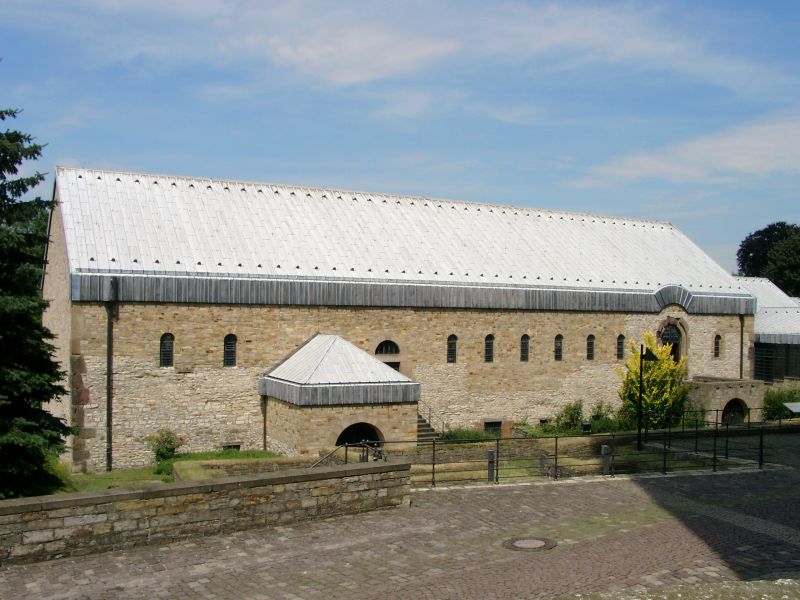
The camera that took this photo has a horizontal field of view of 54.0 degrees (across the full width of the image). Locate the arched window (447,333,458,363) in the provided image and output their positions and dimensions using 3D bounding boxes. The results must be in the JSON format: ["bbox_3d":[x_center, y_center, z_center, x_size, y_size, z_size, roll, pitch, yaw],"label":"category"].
[{"bbox_3d":[2.890,2.720,43.861,0.590,1.591,0.280,1,-2,-28],"label":"arched window"}]

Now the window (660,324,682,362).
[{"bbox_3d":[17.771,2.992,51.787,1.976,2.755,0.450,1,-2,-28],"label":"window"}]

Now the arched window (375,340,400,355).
[{"bbox_3d":[-0.709,2.535,41.997,1.475,0.745,0.300,1,-2,-28],"label":"arched window"}]

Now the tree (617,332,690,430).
[{"bbox_3d":[15.631,5.013,48.453,4.300,5.900,4.200,1,-1,-28],"label":"tree"}]

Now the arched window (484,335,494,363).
[{"bbox_3d":[5.210,2.820,45.593,0.640,1.600,0.270,1,-1,-28],"label":"arched window"}]

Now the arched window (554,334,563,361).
[{"bbox_3d":[9.528,2.877,47.345,0.590,1.573,0.280,1,-2,-28],"label":"arched window"}]

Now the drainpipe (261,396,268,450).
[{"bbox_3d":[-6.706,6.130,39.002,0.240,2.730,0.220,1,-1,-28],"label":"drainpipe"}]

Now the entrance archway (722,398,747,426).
[{"bbox_3d":[21.932,7.319,51.446,2.350,1.780,0.500,1,-1,-28],"label":"entrance archway"}]

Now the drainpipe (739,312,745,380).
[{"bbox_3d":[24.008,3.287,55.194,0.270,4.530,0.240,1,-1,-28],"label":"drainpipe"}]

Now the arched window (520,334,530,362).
[{"bbox_3d":[7.471,2.881,46.776,0.640,1.600,0.270,1,-1,-28],"label":"arched window"}]

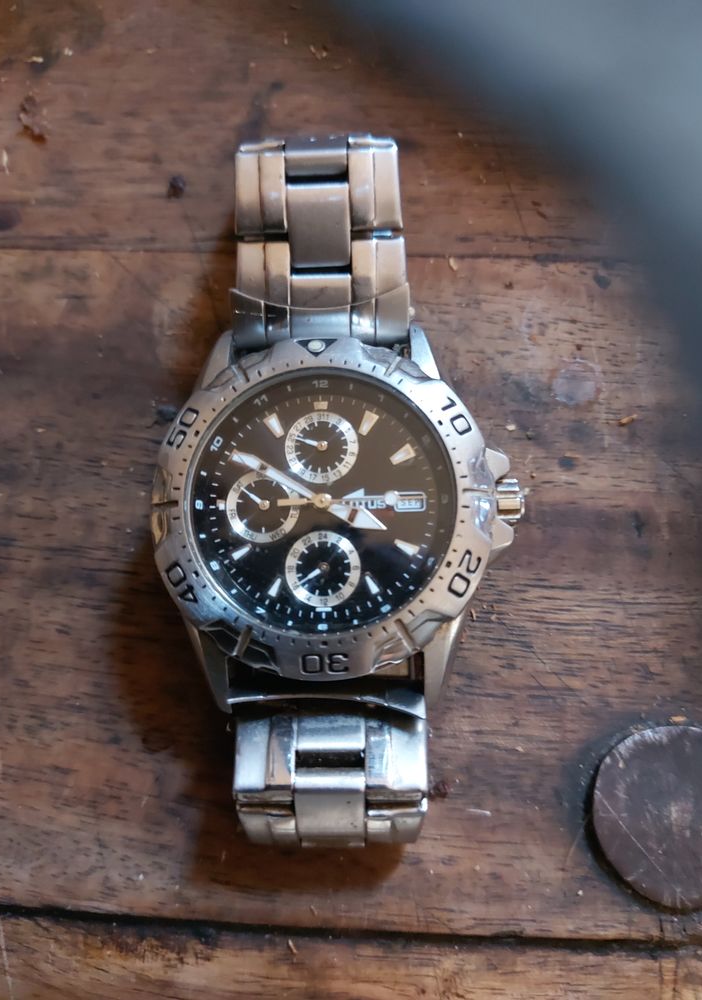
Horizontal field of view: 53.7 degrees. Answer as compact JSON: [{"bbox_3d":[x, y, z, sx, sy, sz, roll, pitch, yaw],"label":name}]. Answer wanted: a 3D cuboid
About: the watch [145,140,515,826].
[{"bbox_3d":[-0.001,-0.002,0.098,0.046,0.027,0.094,-1,80,0],"label":"watch"}]

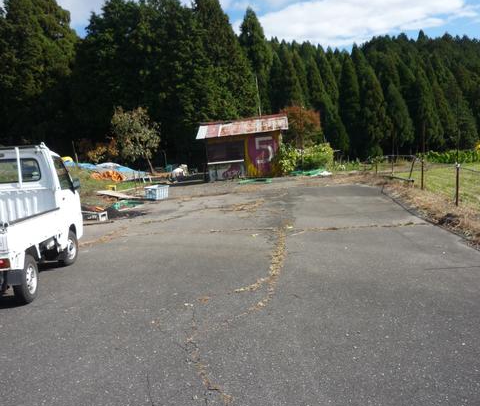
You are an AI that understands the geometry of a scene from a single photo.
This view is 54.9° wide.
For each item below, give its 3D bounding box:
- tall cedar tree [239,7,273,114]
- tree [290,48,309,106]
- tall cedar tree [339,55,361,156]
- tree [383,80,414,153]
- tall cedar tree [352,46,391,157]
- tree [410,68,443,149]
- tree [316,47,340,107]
[{"bbox_3d":[1.321,-10.035,39.377,2.900,12.770,2.900,0,6,0],"label":"tall cedar tree"},{"bbox_3d":[6.875,-11.486,53.406,2.500,12.160,2.500,0,6,0],"label":"tree"},{"bbox_3d":[11.957,-10.534,50.470,2.520,10.860,2.520,0,6,0],"label":"tall cedar tree"},{"bbox_3d":[16.780,-8.860,48.625,3.160,7.680,3.160,0,6,0],"label":"tree"},{"bbox_3d":[14.062,-10.784,49.425,4.060,11.780,4.060,0,6,0],"label":"tall cedar tree"},{"bbox_3d":[20.099,-9.980,49.547,3.640,9.290,3.640,0,6,0],"label":"tree"},{"bbox_3d":[10.414,-11.873,54.390,2.970,12.500,2.970,0,6,0],"label":"tree"}]

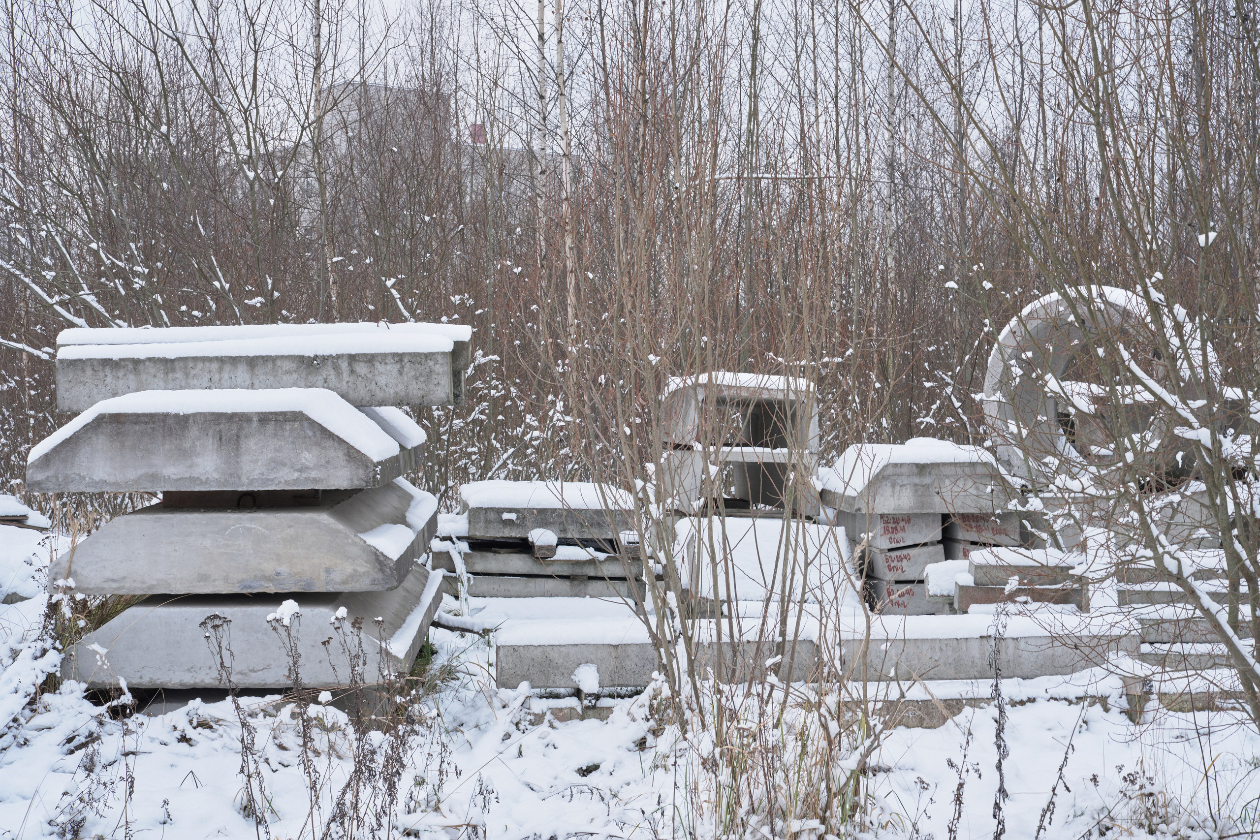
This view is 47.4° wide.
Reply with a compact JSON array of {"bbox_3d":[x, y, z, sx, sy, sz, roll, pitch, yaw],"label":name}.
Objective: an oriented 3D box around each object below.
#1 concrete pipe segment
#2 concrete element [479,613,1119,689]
[{"bbox_3d":[2.980,-0.160,9.050,1.200,1.200,0.840,0,0,42],"label":"concrete pipe segment"},{"bbox_3d":[0.885,1.135,6.990,3.000,0.205,0.540,-1,0,-1],"label":"concrete element"}]

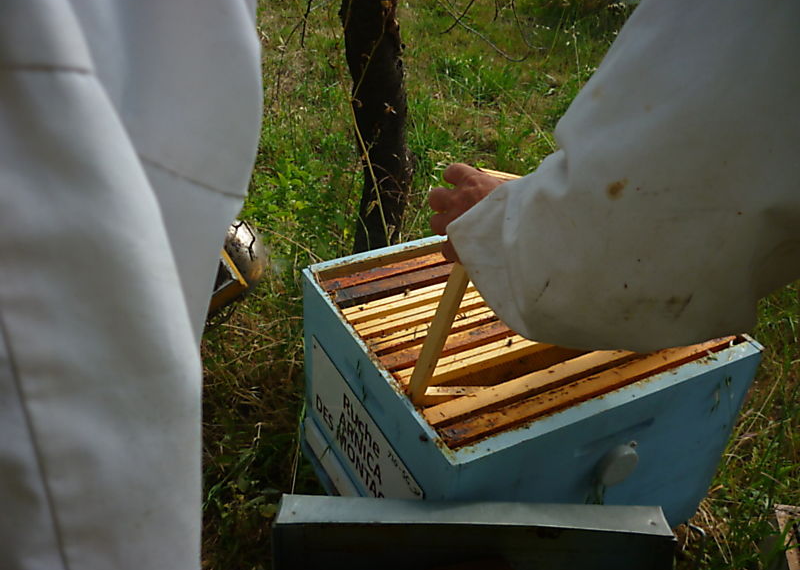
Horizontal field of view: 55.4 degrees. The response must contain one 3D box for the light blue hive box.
[{"bbox_3d":[0.161,0.179,1.187,0.502,0.353,0.438,-14,38,-25],"label":"light blue hive box"}]

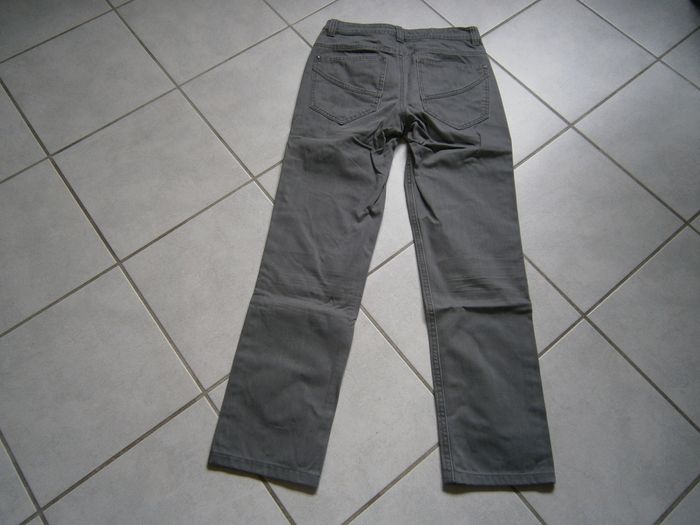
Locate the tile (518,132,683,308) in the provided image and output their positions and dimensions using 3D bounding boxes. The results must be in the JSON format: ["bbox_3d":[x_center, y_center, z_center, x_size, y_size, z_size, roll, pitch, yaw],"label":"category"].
[{"bbox_3d":[0.461,-0.099,1.077,0.310,0.010,0.310,-36,70,-15],"label":"tile"}]

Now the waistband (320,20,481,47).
[{"bbox_3d":[0.126,-0.548,1.252,0.378,0.033,0.048,4,66,2],"label":"waistband"}]

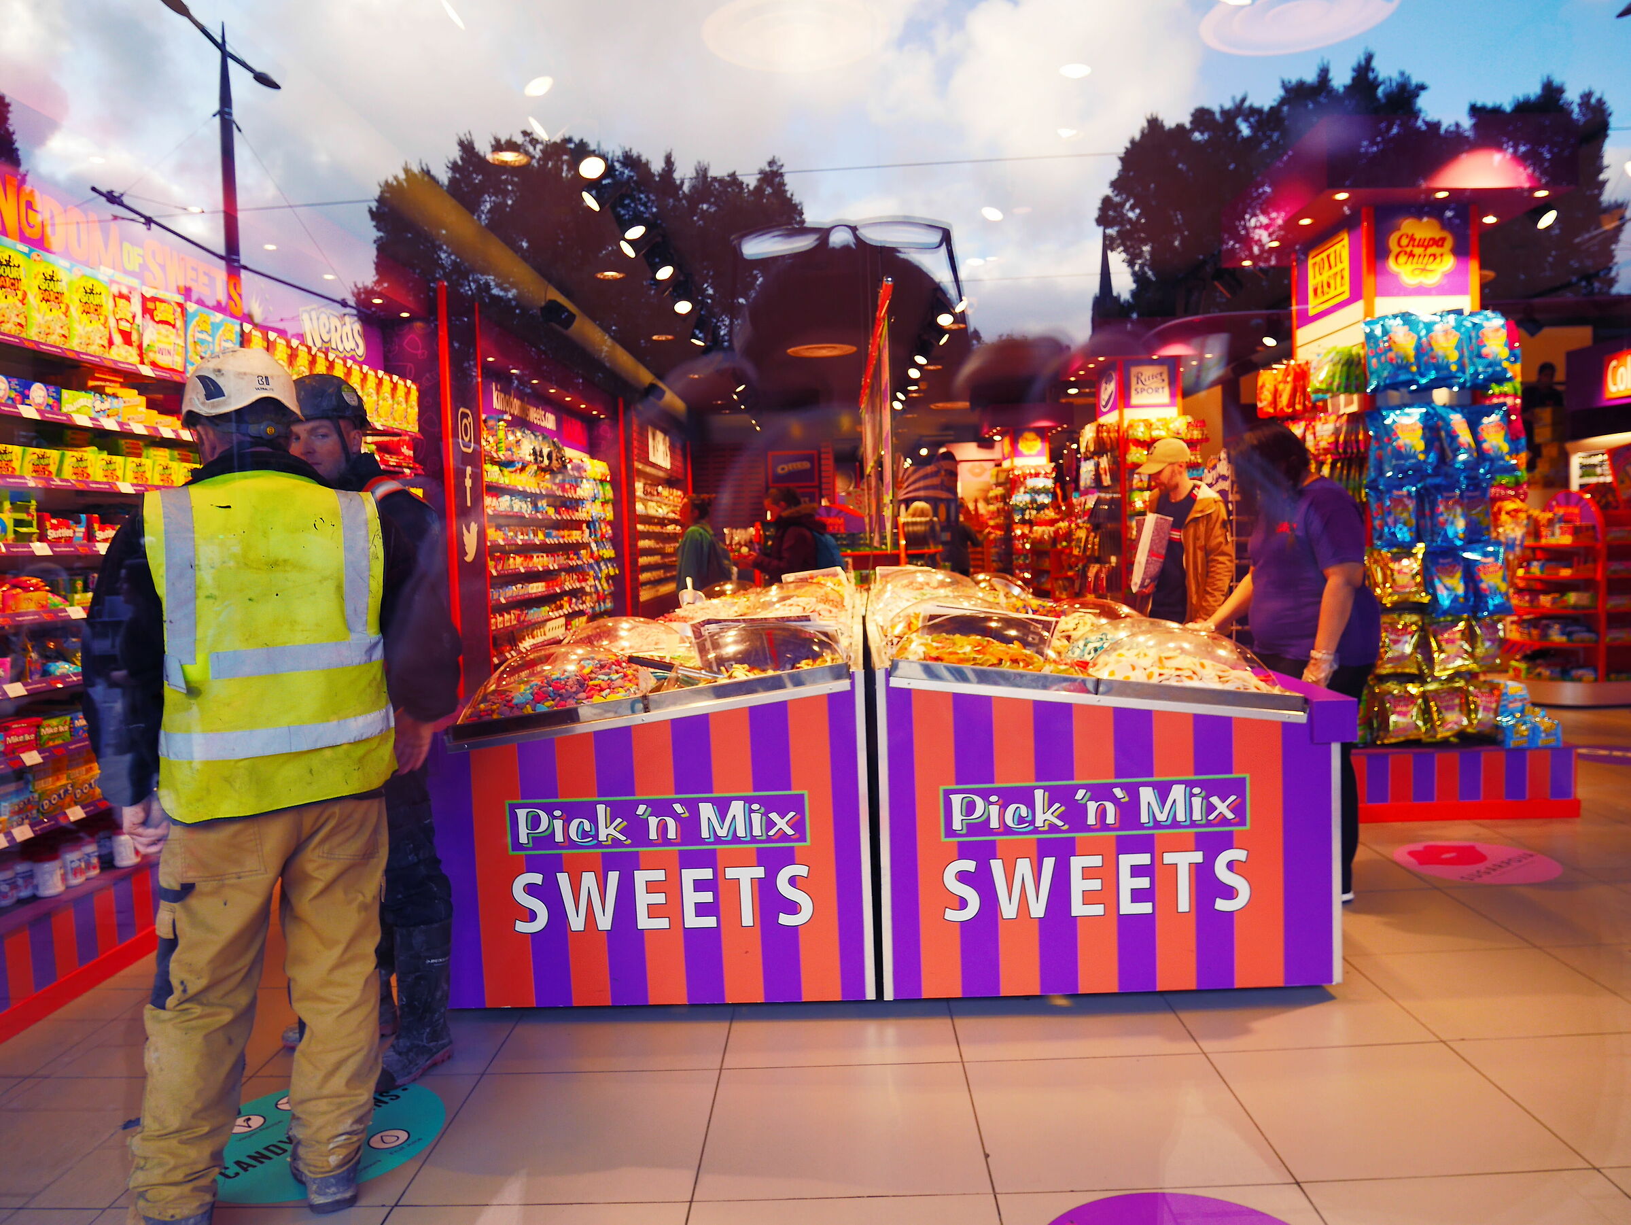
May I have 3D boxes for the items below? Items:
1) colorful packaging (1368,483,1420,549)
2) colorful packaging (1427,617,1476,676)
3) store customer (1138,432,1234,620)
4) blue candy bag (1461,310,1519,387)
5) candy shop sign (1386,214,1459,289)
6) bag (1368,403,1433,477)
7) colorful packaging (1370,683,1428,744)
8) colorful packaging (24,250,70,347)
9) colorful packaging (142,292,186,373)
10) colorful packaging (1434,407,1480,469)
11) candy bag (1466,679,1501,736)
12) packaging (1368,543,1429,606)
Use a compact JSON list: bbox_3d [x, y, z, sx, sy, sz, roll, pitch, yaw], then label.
[{"bbox_3d":[2.538,-0.430,4.963,0.210,0.300,0.090,-2,4,8],"label":"colorful packaging"},{"bbox_3d":[2.783,0.148,4.946,0.205,0.260,0.090,-2,4,8],"label":"colorful packaging"},{"bbox_3d":[1.844,0.013,5.628,0.380,1.750,0.500,-4,4,-27],"label":"store customer"},{"bbox_3d":[2.912,-1.137,4.878,0.220,0.325,0.090,-2,4,8],"label":"blue candy bag"},{"bbox_3d":[2.628,-1.561,4.906,0.310,0.310,0.040,-2,4,1],"label":"candy shop sign"},{"bbox_3d":[2.465,-0.719,4.763,0.250,0.310,0.100,-2,4,1],"label":"bag"},{"bbox_3d":[2.551,0.440,4.951,0.220,0.270,0.090,-2,4,8],"label":"colorful packaging"},{"bbox_3d":[-2.480,-0.993,3.616,0.060,0.275,0.195,-2,4,1],"label":"colorful packaging"},{"bbox_3d":[-2.483,-1.049,4.258,0.060,0.275,0.205,-1,4,13],"label":"colorful packaging"},{"bbox_3d":[2.709,-0.732,4.777,0.205,0.290,0.090,-2,4,1],"label":"colorful packaging"},{"bbox_3d":[2.887,0.414,4.896,0.165,0.245,0.085,-2,4,1],"label":"candy bag"},{"bbox_3d":[2.531,-0.161,4.921,0.225,0.260,0.090,-2,4,8],"label":"packaging"}]

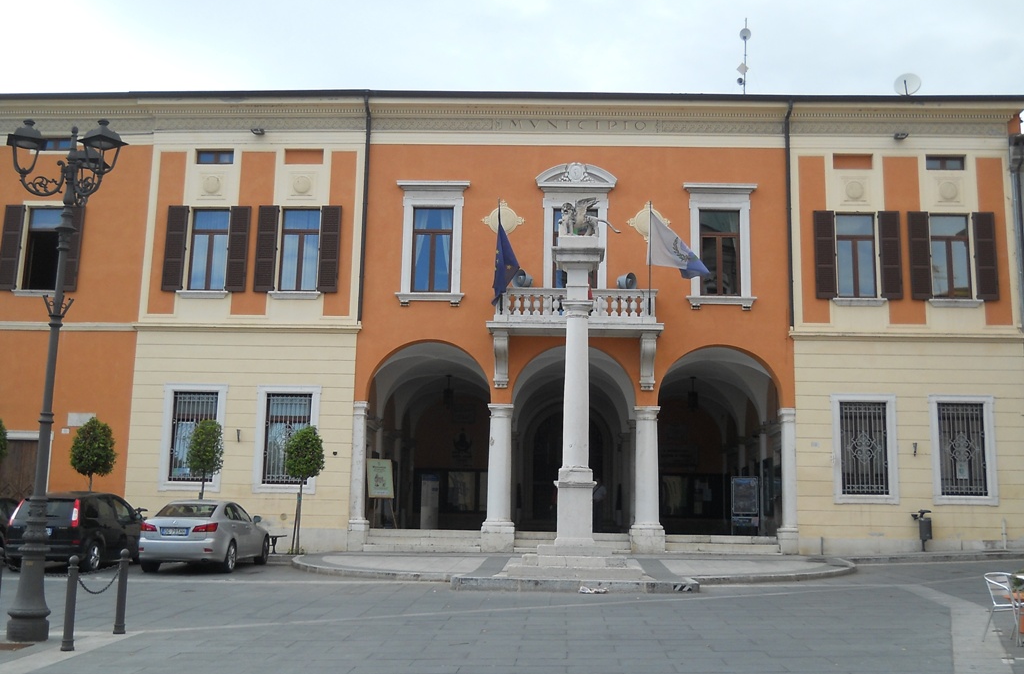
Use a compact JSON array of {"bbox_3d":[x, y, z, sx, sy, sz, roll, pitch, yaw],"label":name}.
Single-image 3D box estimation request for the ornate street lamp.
[{"bbox_3d":[-5.320,0.418,14.132,1.460,6.020,1.400,1,-11,2],"label":"ornate street lamp"}]

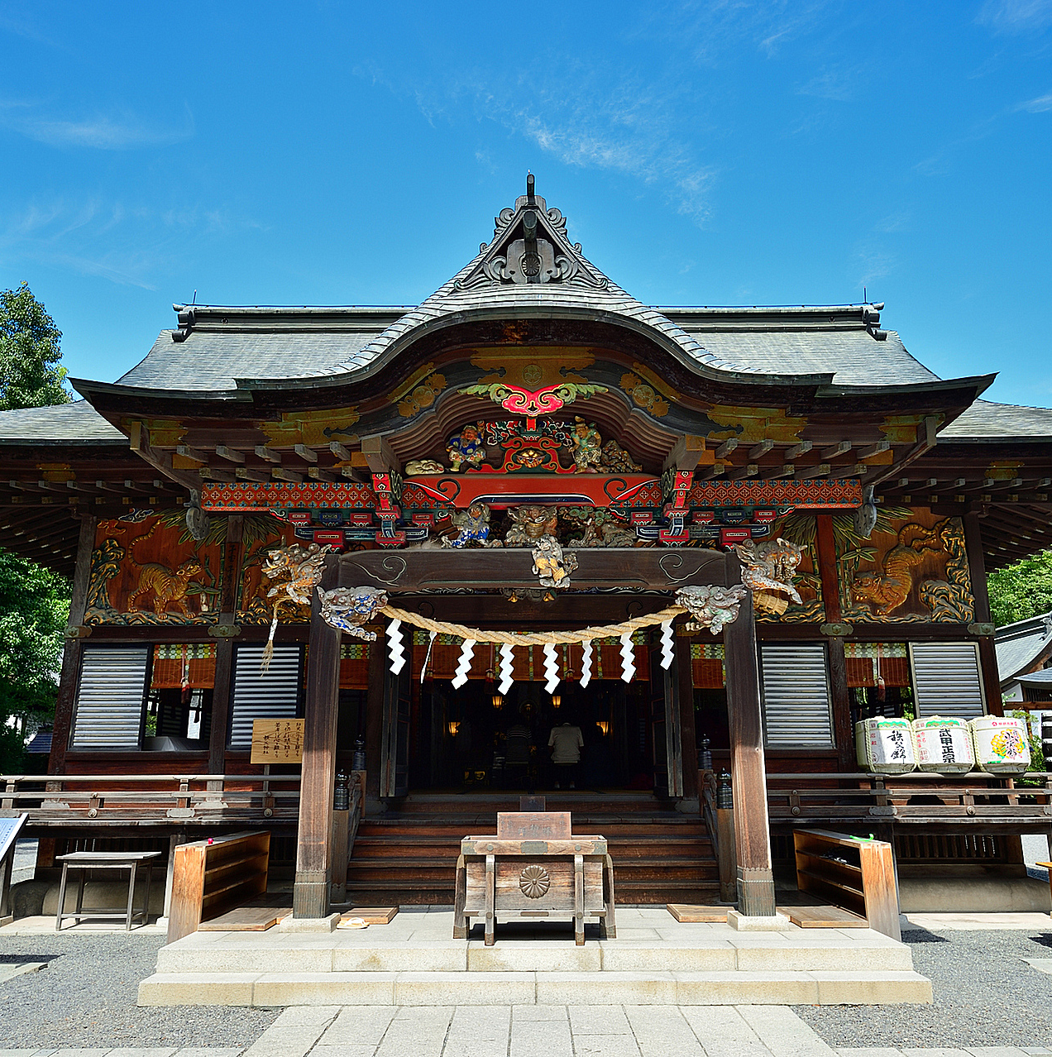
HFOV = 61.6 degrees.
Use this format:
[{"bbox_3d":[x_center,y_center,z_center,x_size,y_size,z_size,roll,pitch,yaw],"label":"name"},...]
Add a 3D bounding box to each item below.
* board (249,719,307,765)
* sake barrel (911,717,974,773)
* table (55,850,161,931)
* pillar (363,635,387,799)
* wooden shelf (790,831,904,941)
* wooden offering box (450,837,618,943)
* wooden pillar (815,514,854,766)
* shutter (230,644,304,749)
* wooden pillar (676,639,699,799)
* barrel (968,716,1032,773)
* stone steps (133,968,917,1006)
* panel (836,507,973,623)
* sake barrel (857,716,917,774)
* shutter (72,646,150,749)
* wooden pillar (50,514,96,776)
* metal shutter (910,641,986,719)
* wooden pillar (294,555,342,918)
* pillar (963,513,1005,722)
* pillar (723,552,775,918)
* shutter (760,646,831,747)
[{"bbox_3d":[-2.600,2.272,9.409,0.632,0.468,0.040,0,-14,0],"label":"board"},{"bbox_3d":[4.561,2.368,9.625,0.600,0.575,0.600,-3,-15,10],"label":"sake barrel"},{"bbox_3d":[-4.240,3.653,8.907,0.865,0.670,0.630,0,-15,0],"label":"table"},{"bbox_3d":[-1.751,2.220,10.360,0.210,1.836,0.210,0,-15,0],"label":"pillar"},{"bbox_3d":[2.835,3.194,7.889,0.246,0.837,1.600,1,-15,-3],"label":"wooden shelf"},{"bbox_3d":[0.072,2.733,6.720,1.220,0.706,0.600,0,-15,0],"label":"wooden offering box"},{"bbox_3d":[3.689,1.405,10.642,0.195,3.290,0.195,0,-15,0],"label":"wooden pillar"},{"bbox_3d":[-3.080,1.990,10.466,0.837,1.252,0.060,0,-14,0],"label":"shutter"},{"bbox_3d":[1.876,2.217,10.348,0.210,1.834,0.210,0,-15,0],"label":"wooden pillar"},{"bbox_3d":[5.224,2.395,9.719,0.610,0.601,0.610,0,-14,0],"label":"barrel"},{"bbox_3d":[0.070,3.294,6.332,5.538,0.150,0.320,0,-14,0],"label":"stone steps"},{"bbox_3d":[4.636,0.433,10.817,1.575,1.468,0.110,0,-15,0],"label":"panel"},{"bbox_3d":[3.972,2.397,9.722,0.610,0.598,0.610,0,-14,0],"label":"sake barrel"},{"bbox_3d":[-4.907,1.997,10.440,0.858,1.225,0.060,0,-15,0],"label":"shutter"},{"bbox_3d":[-5.444,1.465,10.666,0.200,3.330,0.200,0,-15,0],"label":"wooden pillar"},{"bbox_3d":[5.023,1.965,10.445,0.826,1.252,0.060,0,-14,0],"label":"metal shutter"},{"bbox_3d":[-1.794,1.759,7.796,0.262,3.070,0.262,0,-15,0],"label":"wooden pillar"},{"bbox_3d":[5.534,1.448,10.573,0.230,3.414,0.230,0,-14,0],"label":"pillar"},{"bbox_3d":[1.923,1.741,7.784,0.262,3.070,0.262,0,-15,0],"label":"pillar"},{"bbox_3d":[3.212,1.971,10.450,0.808,1.252,0.060,0,-14,0],"label":"shutter"}]

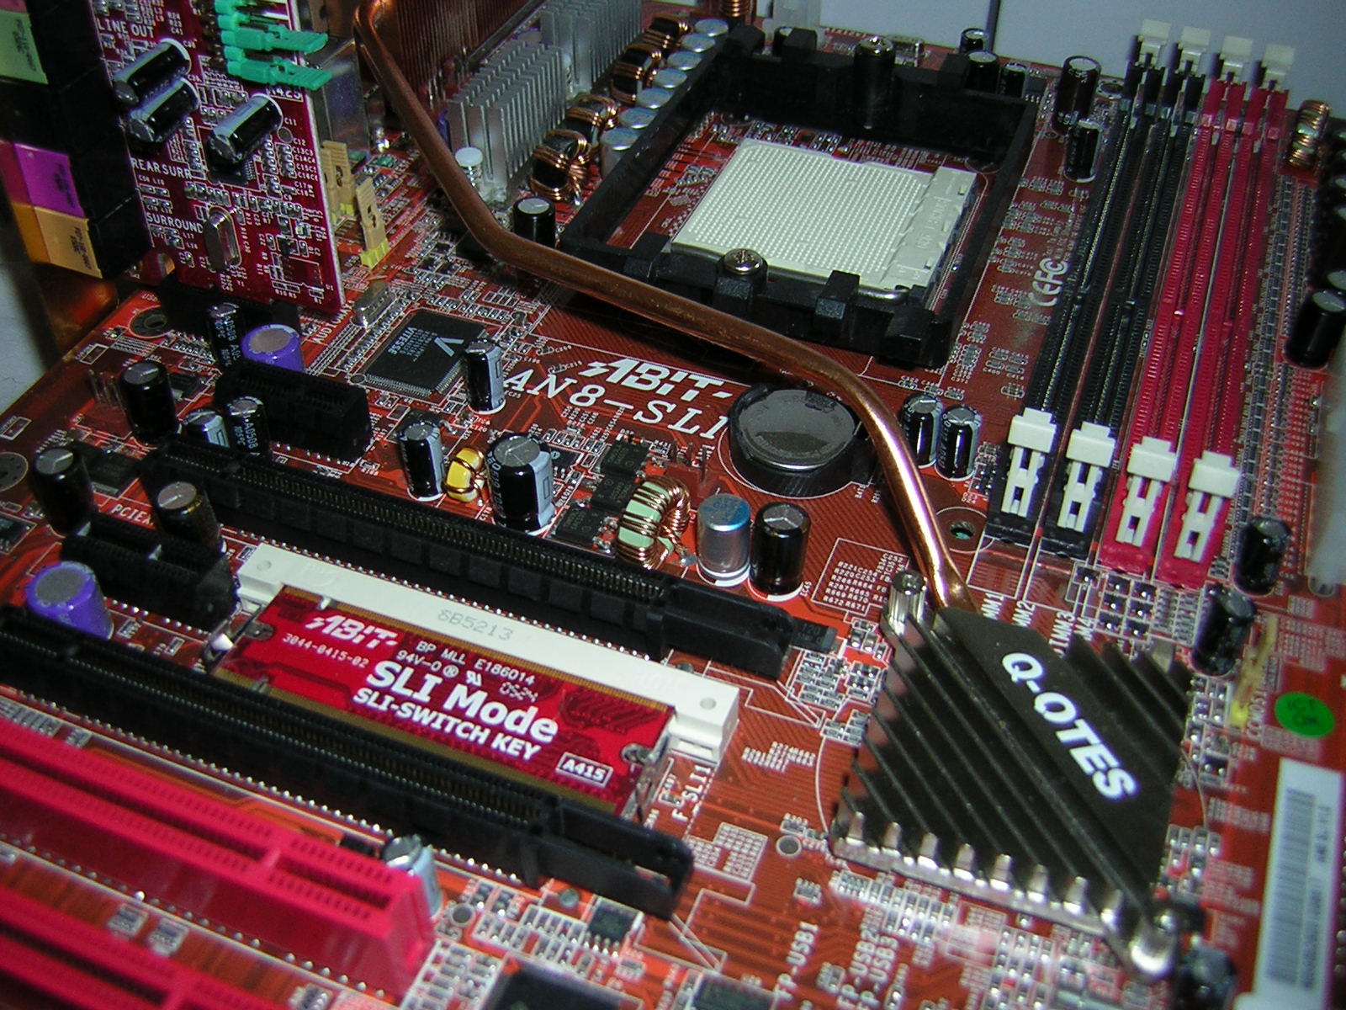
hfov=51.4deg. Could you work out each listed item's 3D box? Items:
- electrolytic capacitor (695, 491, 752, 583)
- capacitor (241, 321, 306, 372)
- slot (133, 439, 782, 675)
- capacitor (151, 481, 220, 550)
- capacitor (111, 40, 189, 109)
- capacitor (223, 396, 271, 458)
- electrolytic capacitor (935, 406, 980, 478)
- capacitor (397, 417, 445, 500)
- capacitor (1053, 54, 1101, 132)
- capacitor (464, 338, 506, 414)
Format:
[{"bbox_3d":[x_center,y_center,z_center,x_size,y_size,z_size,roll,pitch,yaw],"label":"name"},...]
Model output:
[{"bbox_3d":[0.008,0.005,0.220,0.008,0.010,0.008,0,44,0],"label":"electrolytic capacitor"},{"bbox_3d":[-0.070,-0.025,0.247,0.010,0.009,0.010,15,46,16],"label":"capacitor"},{"bbox_3d":[-0.033,0.008,0.216,0.106,0.011,0.007,16,46,15],"label":"slot"},{"bbox_3d":[-0.077,0.003,0.221,0.008,0.011,0.008,0,44,0],"label":"capacitor"},{"bbox_3d":[-0.084,-0.069,0.225,0.006,0.006,0.011,15,46,16],"label":"capacitor"},{"bbox_3d":[-0.071,-0.012,0.236,0.006,0.011,0.006,0,44,0],"label":"capacitor"},{"bbox_3d":[0.048,-0.011,0.235,0.006,0.011,0.006,15,46,16],"label":"electrolytic capacitor"},{"bbox_3d":[-0.041,-0.007,0.226,0.006,0.012,0.006,0,44,0],"label":"capacitor"},{"bbox_3d":[0.092,-0.093,0.317,0.008,0.015,0.008,15,46,16],"label":"capacitor"},{"bbox_3d":[-0.032,-0.022,0.241,0.006,0.012,0.006,0,44,0],"label":"capacitor"}]

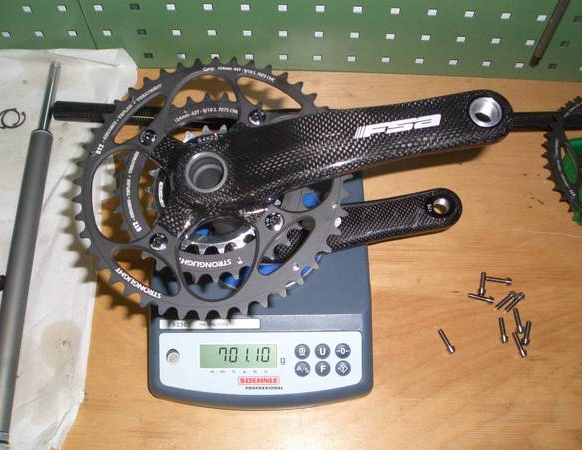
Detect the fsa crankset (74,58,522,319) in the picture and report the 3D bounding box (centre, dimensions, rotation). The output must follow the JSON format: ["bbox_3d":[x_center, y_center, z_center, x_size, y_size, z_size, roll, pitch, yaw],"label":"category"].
[{"bbox_3d":[0.001,-0.020,0.455,0.284,0.180,0.183,-10,71,0],"label":"fsa crankset"}]

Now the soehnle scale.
[{"bbox_3d":[-0.027,0.050,0.567,0.199,0.070,0.226,0,65,0],"label":"soehnle scale"}]

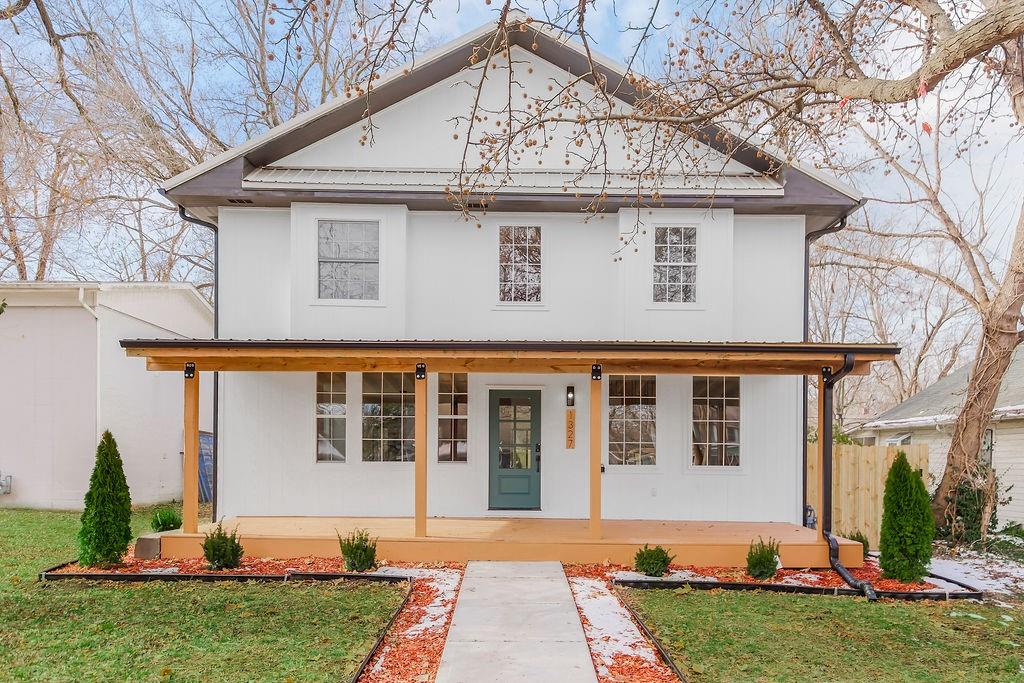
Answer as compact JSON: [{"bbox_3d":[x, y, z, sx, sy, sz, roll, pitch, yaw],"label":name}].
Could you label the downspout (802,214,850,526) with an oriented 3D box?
[{"bbox_3d":[5.235,0.501,11.400,0.751,5.243,0.110,0,-1,0],"label":"downspout"}]

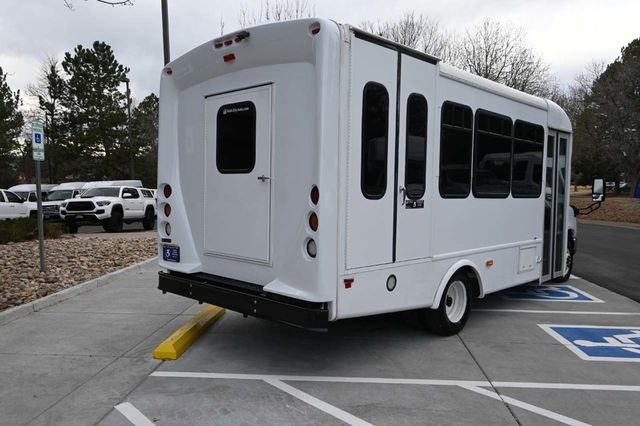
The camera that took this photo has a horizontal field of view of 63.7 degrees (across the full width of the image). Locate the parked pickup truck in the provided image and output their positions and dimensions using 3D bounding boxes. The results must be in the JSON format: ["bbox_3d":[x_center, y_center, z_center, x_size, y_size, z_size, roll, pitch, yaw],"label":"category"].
[{"bbox_3d":[-8.350,-0.200,20.800,1.950,1.830,5.450,-1,2,1],"label":"parked pickup truck"}]

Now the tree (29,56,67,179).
[{"bbox_3d":[-22.400,-6.300,42.500,3.800,12.600,3.800,0,3,0],"label":"tree"}]

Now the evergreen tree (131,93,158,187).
[{"bbox_3d":[-15.000,-5.400,46.000,4.000,10.600,4.000,0,3,0],"label":"evergreen tree"}]

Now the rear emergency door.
[{"bbox_3d":[-0.735,-0.324,4.518,0.930,1.470,0.070,4,4,43],"label":"rear emergency door"}]

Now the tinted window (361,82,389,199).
[{"bbox_3d":[0.436,-0.565,4.112,0.060,0.920,0.330,4,4,43],"label":"tinted window"}]

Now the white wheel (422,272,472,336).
[{"bbox_3d":[1.316,0.912,5.361,0.240,0.740,0.740,4,4,43],"label":"white wheel"}]

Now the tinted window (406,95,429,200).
[{"bbox_3d":[0.847,-0.574,4.551,0.060,0.920,0.330,4,4,43],"label":"tinted window"}]

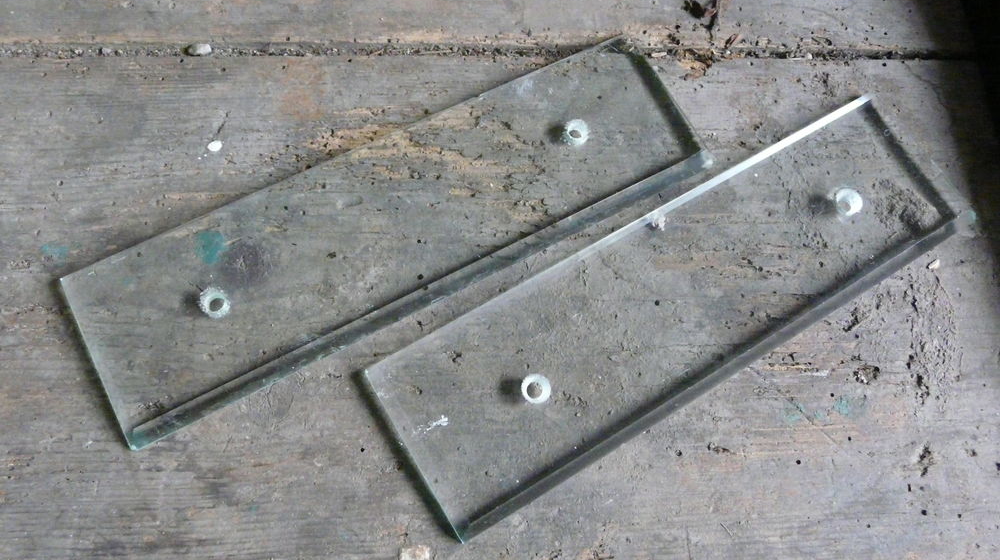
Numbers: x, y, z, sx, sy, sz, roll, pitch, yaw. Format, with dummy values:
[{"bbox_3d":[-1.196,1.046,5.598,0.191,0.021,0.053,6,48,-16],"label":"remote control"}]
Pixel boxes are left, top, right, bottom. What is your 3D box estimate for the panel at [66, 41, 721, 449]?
[{"bbox_3d":[-0.043,-0.029,0.384,0.300,0.010,0.082,-26,72,-14],"label":"panel"}]

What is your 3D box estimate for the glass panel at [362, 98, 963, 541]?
[{"bbox_3d":[0.091,0.004,0.380,0.300,0.010,0.082,-29,73,-15],"label":"glass panel"}]

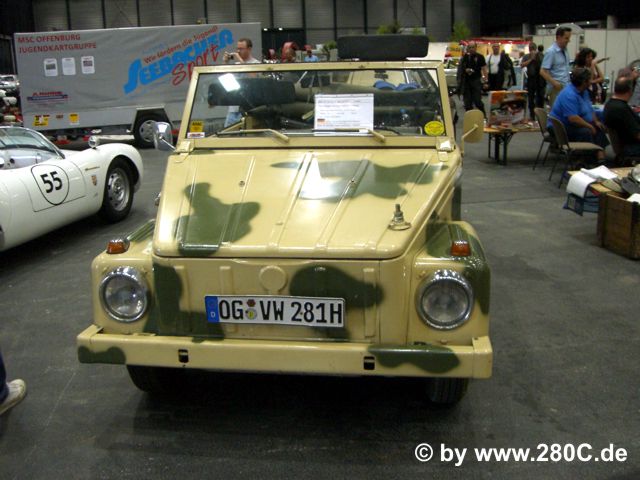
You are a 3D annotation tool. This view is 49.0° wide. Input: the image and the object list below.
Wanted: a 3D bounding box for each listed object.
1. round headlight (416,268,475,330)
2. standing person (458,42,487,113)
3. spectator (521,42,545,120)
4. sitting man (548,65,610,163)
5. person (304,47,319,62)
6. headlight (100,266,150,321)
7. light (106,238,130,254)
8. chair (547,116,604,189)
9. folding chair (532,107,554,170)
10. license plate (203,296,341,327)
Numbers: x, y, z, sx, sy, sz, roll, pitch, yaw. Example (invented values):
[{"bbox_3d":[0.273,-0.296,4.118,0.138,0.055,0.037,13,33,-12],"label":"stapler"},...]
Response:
[{"bbox_3d":[0.460,0.222,2.585,0.200,0.200,0.085,1,15,8],"label":"round headlight"},{"bbox_3d":[3.498,-3.658,16.228,0.640,1.750,0.440,4,16,20],"label":"standing person"},{"bbox_3d":[4.981,-3.717,16.429,0.550,1.740,0.400,8,17,32],"label":"spectator"},{"bbox_3d":[3.498,-1.675,9.508,0.850,1.290,0.600,4,15,20],"label":"sitting man"},{"bbox_3d":[-0.214,-4.373,19.524,0.500,1.790,0.330,-2,14,0],"label":"person"},{"bbox_3d":[-0.770,0.214,2.764,0.200,0.205,0.090,0,14,7],"label":"headlight"},{"bbox_3d":[-0.818,0.028,2.850,0.072,0.053,0.085,1,15,8],"label":"light"},{"bbox_3d":[2.998,-1.059,8.285,0.540,0.810,0.480,0,15,4],"label":"chair"},{"bbox_3d":[3.158,-1.332,9.177,0.550,0.810,0.500,6,16,27],"label":"folding chair"},{"bbox_3d":[-0.168,0.265,2.599,0.520,0.110,0.012,1,15,8],"label":"license plate"}]

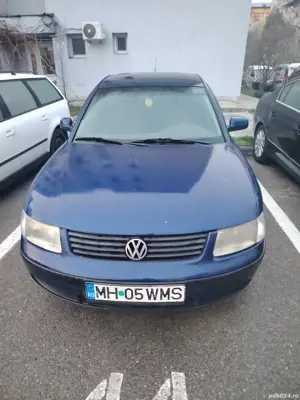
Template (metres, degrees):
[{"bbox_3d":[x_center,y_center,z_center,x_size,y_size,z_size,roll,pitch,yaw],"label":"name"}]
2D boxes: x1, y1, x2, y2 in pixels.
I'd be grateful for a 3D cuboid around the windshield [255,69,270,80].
[{"bbox_3d":[8.317,-9.278,20.500,1.400,0.850,0.200,2,-5,5],"label":"windshield"}]

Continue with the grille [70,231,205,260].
[{"bbox_3d":[-0.071,0.240,1.487,0.770,0.135,0.120,1,25,3],"label":"grille"}]

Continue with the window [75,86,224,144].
[{"bbox_3d":[-0.004,-0.805,2.594,1.380,0.140,0.880,1,56,3],"label":"window"}]

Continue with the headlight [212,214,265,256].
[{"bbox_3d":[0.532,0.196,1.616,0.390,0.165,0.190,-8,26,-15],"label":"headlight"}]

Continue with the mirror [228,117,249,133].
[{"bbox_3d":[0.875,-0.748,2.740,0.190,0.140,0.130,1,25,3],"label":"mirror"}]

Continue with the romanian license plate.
[{"bbox_3d":[-0.075,0.490,1.459,0.520,0.112,0.015,1,25,3],"label":"romanian license plate"}]

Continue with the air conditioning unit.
[{"bbox_3d":[-2.319,-6.866,11.300,0.780,0.570,0.290,4,25,9],"label":"air conditioning unit"}]

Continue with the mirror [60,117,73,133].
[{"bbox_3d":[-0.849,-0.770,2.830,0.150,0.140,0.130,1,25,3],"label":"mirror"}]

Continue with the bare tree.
[{"bbox_3d":[7.481,-9.300,17.315,3.000,4.600,3.000,0,25,0],"label":"bare tree"}]

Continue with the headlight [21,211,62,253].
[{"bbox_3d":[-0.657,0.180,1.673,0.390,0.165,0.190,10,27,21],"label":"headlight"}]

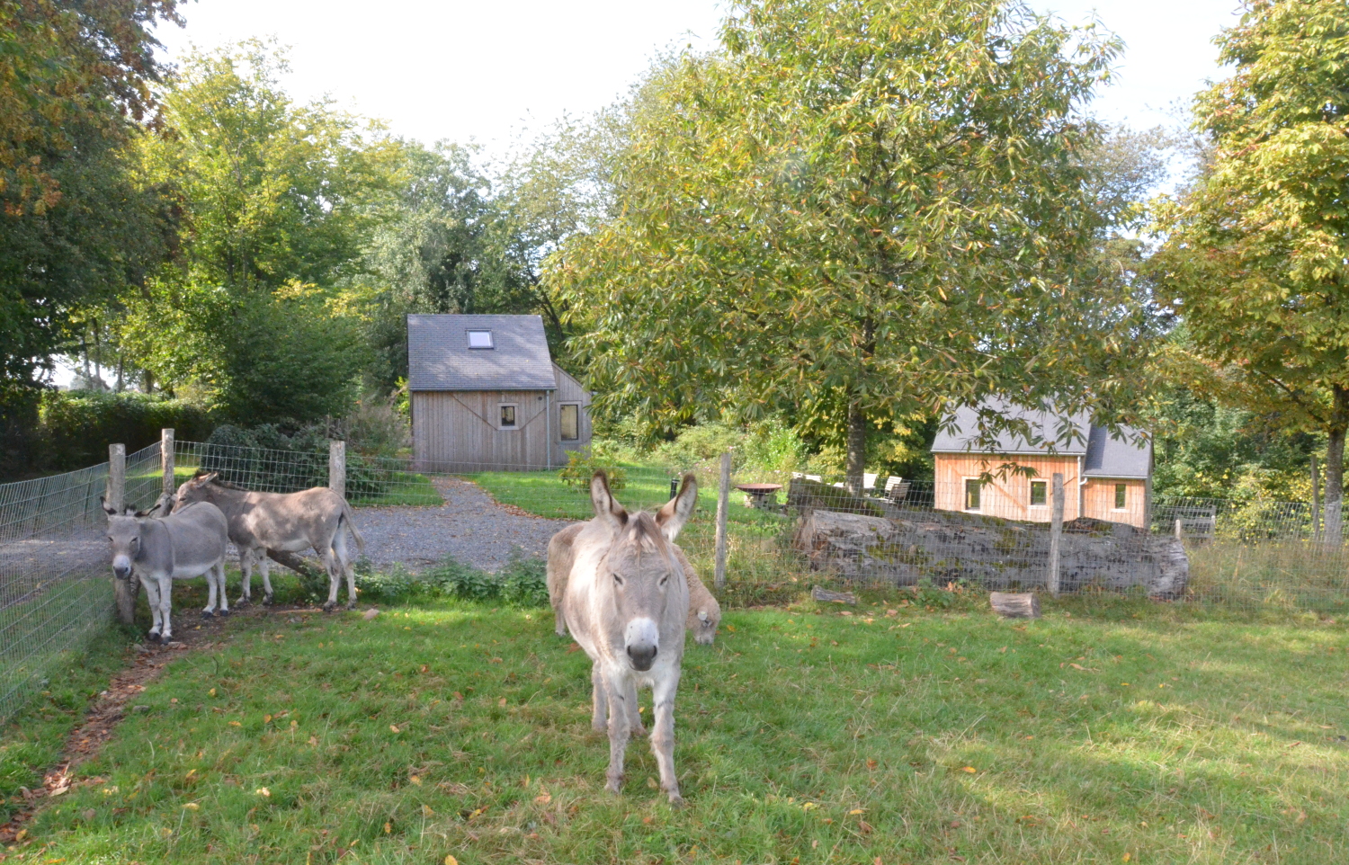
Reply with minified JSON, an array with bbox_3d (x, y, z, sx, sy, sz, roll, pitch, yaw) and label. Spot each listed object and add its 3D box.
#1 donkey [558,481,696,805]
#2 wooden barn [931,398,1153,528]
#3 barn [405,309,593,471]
[{"bbox_3d":[-0.205,0.815,4.416,0.500,1.320,1.450,-1,2,-9],"label":"donkey"},{"bbox_3d":[11.993,0.727,32.534,6.000,4.900,5.400,1,3,28],"label":"wooden barn"},{"bbox_3d":[-5.977,-1.426,35.026,5.800,5.120,6.200,-1,2,-10],"label":"barn"}]

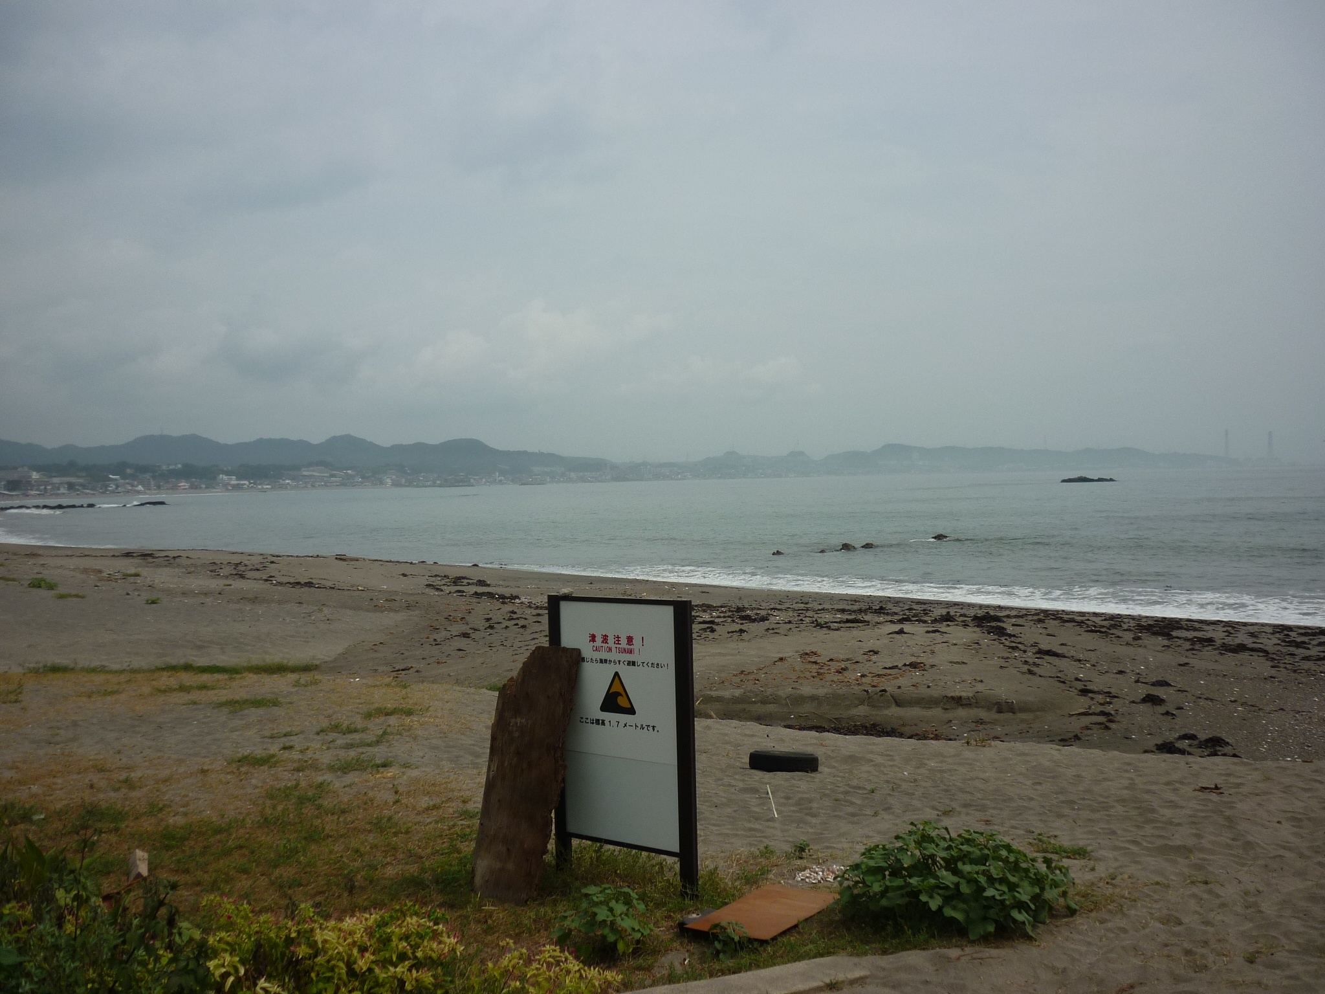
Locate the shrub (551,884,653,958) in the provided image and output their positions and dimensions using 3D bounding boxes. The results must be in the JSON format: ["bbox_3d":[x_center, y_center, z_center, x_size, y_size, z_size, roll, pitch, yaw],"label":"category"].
[{"bbox_3d":[-0.321,2.265,6.764,0.550,0.320,0.500,-1,1,-3],"label":"shrub"}]

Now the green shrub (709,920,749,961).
[{"bbox_3d":[0.345,2.313,6.589,0.209,0.182,0.199,-1,1,3],"label":"green shrub"}]

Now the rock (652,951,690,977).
[{"bbox_3d":[0.042,2.364,6.399,0.194,0.098,0.155,-1,1,0],"label":"rock"}]

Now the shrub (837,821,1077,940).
[{"bbox_3d":[1.645,2.130,7.120,1.320,0.480,1.060,-1,1,13],"label":"shrub"}]

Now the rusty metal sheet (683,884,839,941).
[{"bbox_3d":[0.593,2.367,7.201,0.490,0.035,0.940,-1,-1,30],"label":"rusty metal sheet"}]

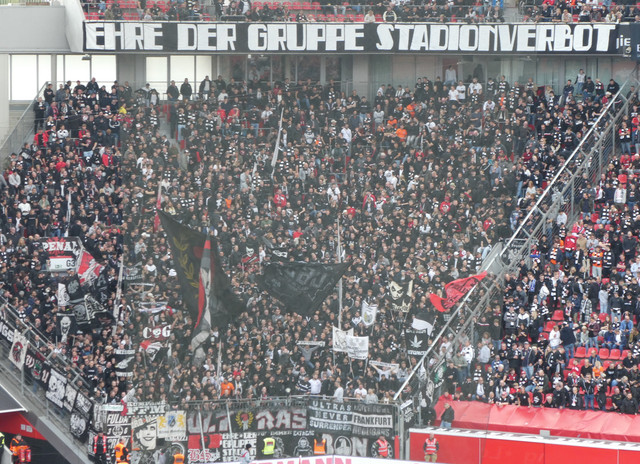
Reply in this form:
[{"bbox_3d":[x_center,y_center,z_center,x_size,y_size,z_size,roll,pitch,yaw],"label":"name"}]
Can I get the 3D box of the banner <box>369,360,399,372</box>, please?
[{"bbox_3d":[2.769,5.731,127.000,1.350,0.420,0.120,1,4,8],"label":"banner"}]

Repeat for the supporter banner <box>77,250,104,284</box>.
[{"bbox_3d":[-10.047,1.554,129.500,1.200,1.460,0.200,-1,4,-12],"label":"supporter banner"}]

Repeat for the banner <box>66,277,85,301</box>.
[{"bbox_3d":[-10.540,2.447,127.000,0.687,0.987,0.150,-1,8,-10],"label":"banner"}]

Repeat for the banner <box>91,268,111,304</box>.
[{"bbox_3d":[-9.498,2.380,128.000,0.779,1.514,0.180,-1,8,-10],"label":"banner"}]

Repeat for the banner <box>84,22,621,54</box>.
[{"bbox_3d":[1.565,-9.665,147.000,26.635,1.540,0.120,1,7,0],"label":"banner"}]

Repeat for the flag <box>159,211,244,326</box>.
[{"bbox_3d":[-5.027,1.548,125.500,3.650,4.920,1.000,0,4,-5],"label":"flag"}]

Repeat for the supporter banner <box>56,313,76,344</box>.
[{"bbox_3d":[-10.744,4.105,125.500,0.827,1.336,0.120,-1,8,-12],"label":"supporter banner"}]

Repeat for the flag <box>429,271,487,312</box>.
[{"bbox_3d":[6.019,2.605,129.500,2.540,1.840,0.600,1,4,12],"label":"flag"}]

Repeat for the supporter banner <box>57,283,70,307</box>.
[{"bbox_3d":[-10.990,2.683,127.000,0.558,1.030,0.120,-1,8,-12],"label":"supporter banner"}]

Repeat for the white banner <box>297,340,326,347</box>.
[{"bbox_3d":[-0.362,4.749,126.000,1.278,0.213,0.100,1,7,0],"label":"white banner"}]

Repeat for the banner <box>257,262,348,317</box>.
[{"bbox_3d":[-0.741,2.464,129.000,4.056,2.282,0.700,0,5,0],"label":"banner"}]

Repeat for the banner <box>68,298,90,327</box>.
[{"bbox_3d":[-10.447,3.508,128.500,0.951,1.247,0.100,1,5,8],"label":"banner"}]

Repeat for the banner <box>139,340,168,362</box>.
[{"bbox_3d":[-7.064,5.070,125.500,1.273,0.933,0.200,0,8,-5],"label":"banner"}]

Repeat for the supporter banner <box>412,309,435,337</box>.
[{"bbox_3d":[4.461,3.879,127.500,0.948,1.173,0.150,0,5,0],"label":"supporter banner"}]

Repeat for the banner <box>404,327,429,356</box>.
[{"bbox_3d":[4.164,4.712,127.000,0.987,1.277,0.100,0,5,0],"label":"banner"}]

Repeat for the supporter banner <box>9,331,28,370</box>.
[{"bbox_3d":[-13.032,5.118,128.008,0.070,1.477,0.933,-6,29,-46],"label":"supporter banner"}]

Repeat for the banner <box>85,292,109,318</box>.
[{"bbox_3d":[-9.633,3.168,127.500,1.010,1.100,0.150,-1,4,-12],"label":"banner"}]

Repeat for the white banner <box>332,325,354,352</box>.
[{"bbox_3d":[1.021,4.670,128.500,0.940,1.110,0.100,0,4,3],"label":"white banner"}]

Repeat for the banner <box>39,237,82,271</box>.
[{"bbox_3d":[-11.448,0.948,130.500,1.900,1.470,0.120,-1,4,-12],"label":"banner"}]

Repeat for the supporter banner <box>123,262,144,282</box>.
[{"bbox_3d":[-8.277,1.818,132.000,0.887,0.875,0.100,0,5,5],"label":"supporter banner"}]

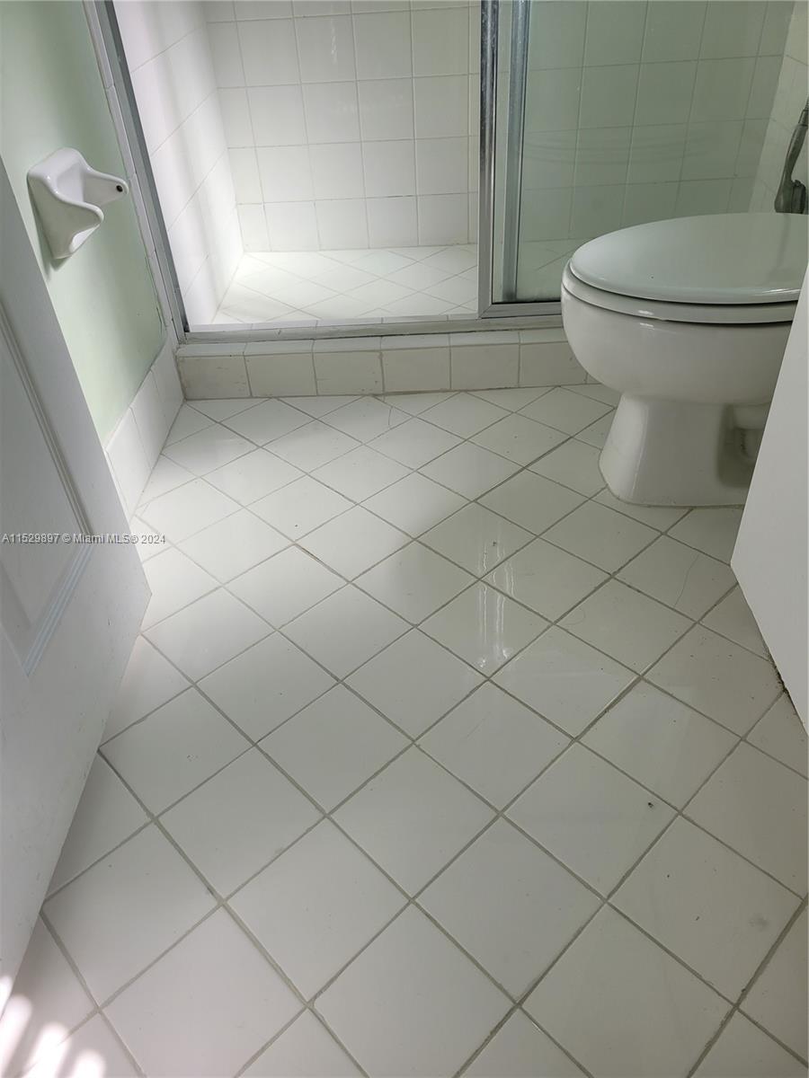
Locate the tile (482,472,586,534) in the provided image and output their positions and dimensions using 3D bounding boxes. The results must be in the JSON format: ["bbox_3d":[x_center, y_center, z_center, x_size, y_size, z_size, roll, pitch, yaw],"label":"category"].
[{"bbox_3d":[0.240,-0.068,1.518,0.151,0.009,0.151,-33,47,-32],"label":"tile"}]

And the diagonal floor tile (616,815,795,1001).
[{"bbox_3d":[0.339,0.410,0.916,0.151,0.009,0.151,-33,47,-32],"label":"diagonal floor tile"}]

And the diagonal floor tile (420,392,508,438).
[{"bbox_3d":[0.134,-0.268,1.762,0.151,0.009,0.151,-33,47,-32],"label":"diagonal floor tile"}]

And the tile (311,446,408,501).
[{"bbox_3d":[-0.088,-0.131,1.616,0.151,0.008,0.151,-33,47,-32],"label":"tile"}]

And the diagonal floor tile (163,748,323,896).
[{"bbox_3d":[-0.205,0.351,1.012,0.151,0.009,0.151,-33,47,-32],"label":"diagonal floor tile"}]

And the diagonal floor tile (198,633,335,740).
[{"bbox_3d":[-0.205,0.216,1.194,0.151,0.008,0.151,-33,47,-32],"label":"diagonal floor tile"}]

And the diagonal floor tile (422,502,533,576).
[{"bbox_3d":[0.128,0.003,1.423,0.151,0.009,0.151,-33,47,-32],"label":"diagonal floor tile"}]

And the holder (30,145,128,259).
[{"bbox_3d":[-0.495,-0.531,1.267,0.092,0.123,0.160,-2,39,2],"label":"holder"}]

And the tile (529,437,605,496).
[{"bbox_3d":[0.348,-0.138,1.586,0.148,0.009,0.148,-33,47,-32],"label":"tile"}]

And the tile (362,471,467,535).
[{"bbox_3d":[0.020,-0.065,1.526,0.151,0.008,0.151,-33,47,-32],"label":"tile"}]

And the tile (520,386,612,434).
[{"bbox_3d":[0.351,-0.274,1.755,0.148,0.009,0.148,-33,47,-32],"label":"tile"}]

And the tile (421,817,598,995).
[{"bbox_3d":[0.118,0.411,0.916,0.148,0.009,0.148,-33,47,-32],"label":"tile"}]

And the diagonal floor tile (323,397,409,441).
[{"bbox_3d":[-0.083,-0.262,1.770,0.151,0.009,0.151,-33,47,-32],"label":"diagonal floor tile"}]

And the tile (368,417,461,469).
[{"bbox_3d":[0.024,-0.197,1.681,0.151,0.009,0.151,-33,47,-32],"label":"tile"}]

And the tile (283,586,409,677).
[{"bbox_3d":[-0.094,0.145,1.275,0.151,0.008,0.151,-33,47,-32],"label":"tile"}]

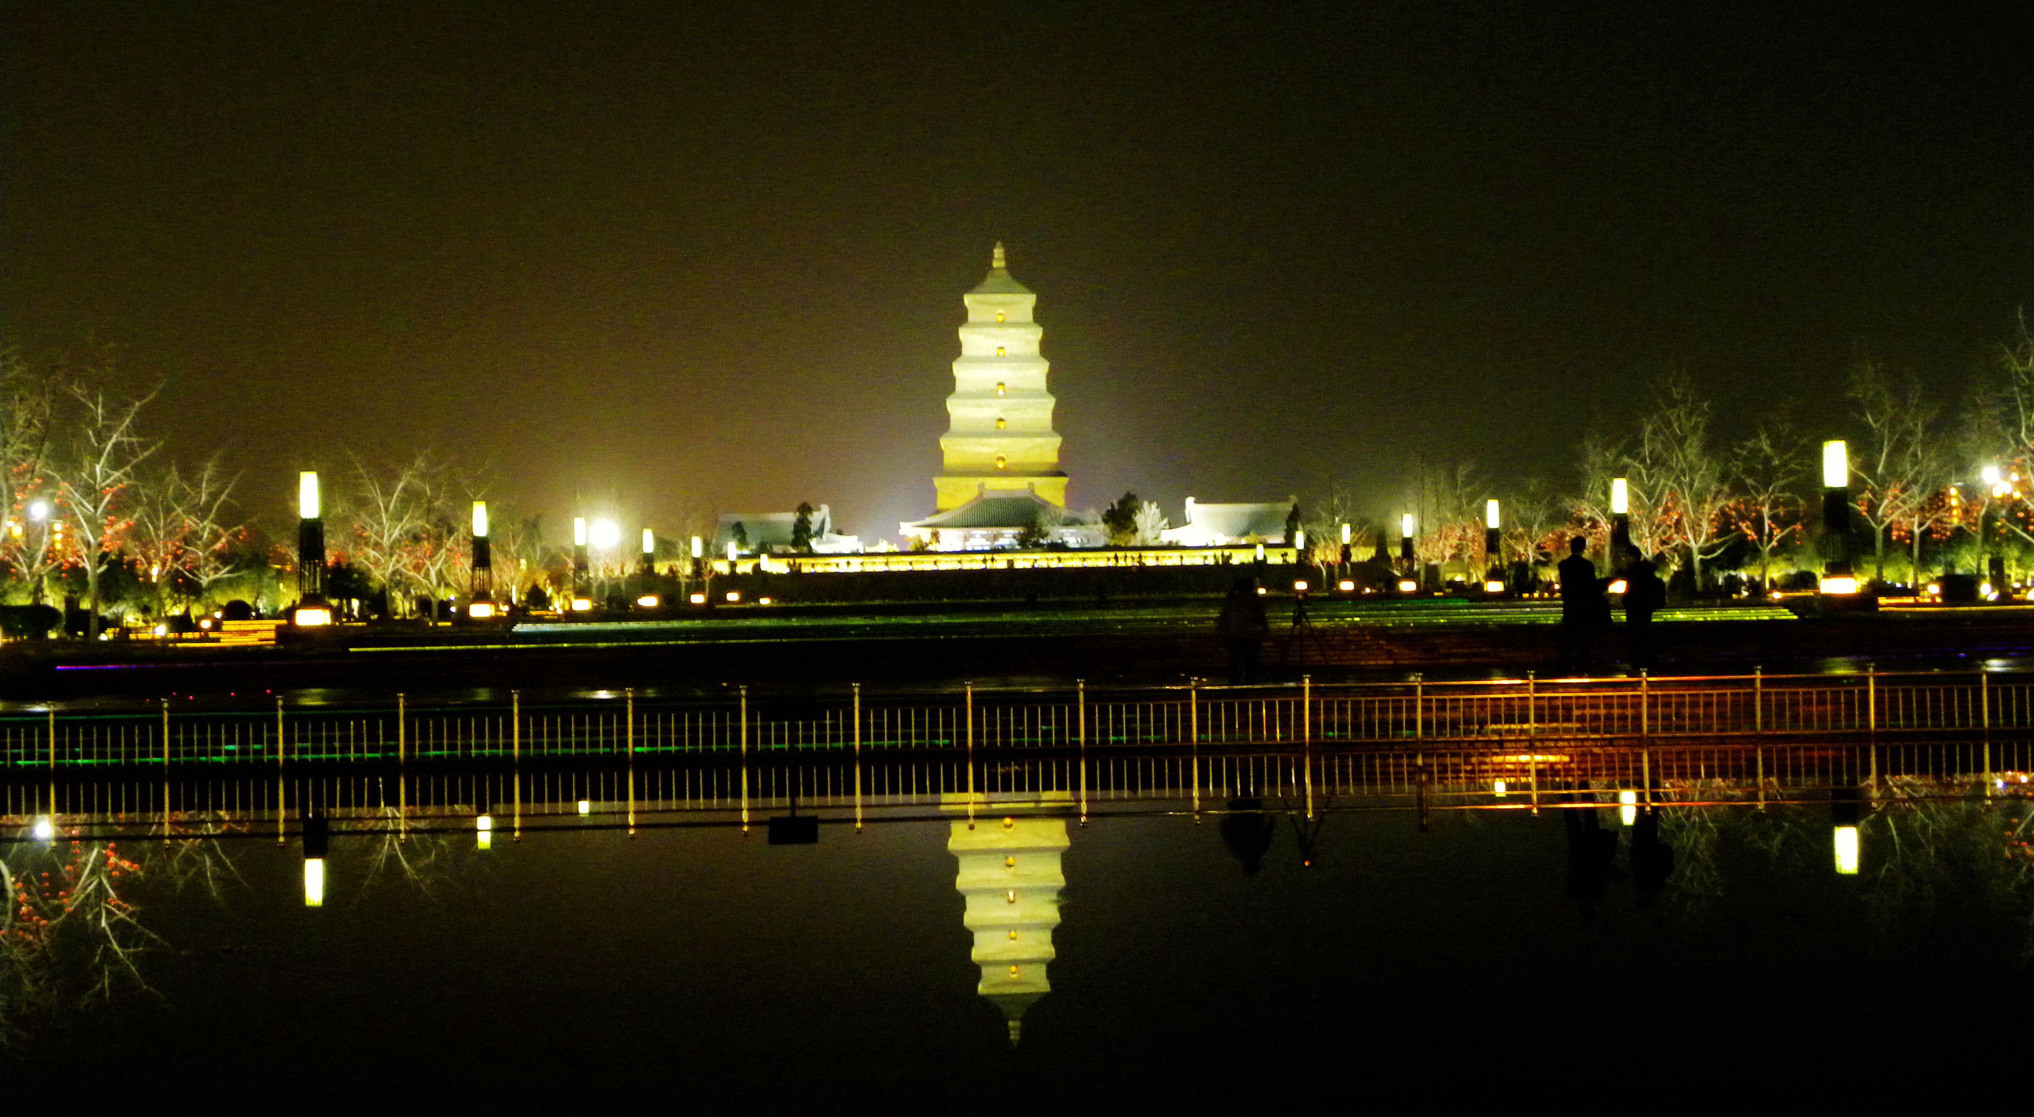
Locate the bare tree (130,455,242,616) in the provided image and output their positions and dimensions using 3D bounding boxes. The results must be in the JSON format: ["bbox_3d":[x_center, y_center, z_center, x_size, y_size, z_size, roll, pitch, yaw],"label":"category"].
[{"bbox_3d":[-41.781,-1.197,121.000,5.746,8.061,5.574,-1,-2,-1],"label":"bare tree"}]

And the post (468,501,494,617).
[{"bbox_3d":[-25.533,0.057,114.700,1.080,5.550,1.080,-1,-2,-1],"label":"post"}]

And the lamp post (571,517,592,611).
[{"bbox_3d":[-25.970,0.355,143.700,1.080,5.550,1.080,-1,-2,-1],"label":"lamp post"}]

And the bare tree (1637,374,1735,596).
[{"bbox_3d":[33.394,-3.812,120.400,4.765,10.880,4.622,-1,-2,-1],"label":"bare tree"}]

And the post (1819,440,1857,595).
[{"bbox_3d":[29.434,-1.459,86.400,1.080,5.550,1.080,-1,-2,-1],"label":"post"}]

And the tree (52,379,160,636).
[{"bbox_3d":[-29.884,-1.667,79.000,3.543,8.389,3.437,-1,-2,-1],"label":"tree"}]

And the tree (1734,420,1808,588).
[{"bbox_3d":[43.503,-3.163,139.000,4.217,9.718,4.091,-1,-2,-1],"label":"tree"}]

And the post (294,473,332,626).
[{"bbox_3d":[-25.070,-0.336,85.700,1.080,5.550,1.080,-1,-2,-1],"label":"post"}]

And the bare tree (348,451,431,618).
[{"bbox_3d":[-31.369,-1.152,120.400,4.368,8.100,4.237,-1,-2,-1],"label":"bare tree"}]

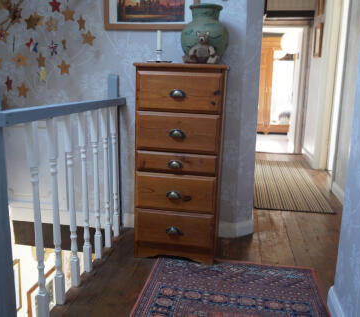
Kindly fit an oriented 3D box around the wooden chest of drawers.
[{"bbox_3d":[0.012,0.017,2.197,0.513,1.134,0.425,4,12,8],"label":"wooden chest of drawers"}]

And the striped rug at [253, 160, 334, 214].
[{"bbox_3d":[1.178,0.230,4.152,0.700,0.010,2.321,3,11,10],"label":"striped rug"}]

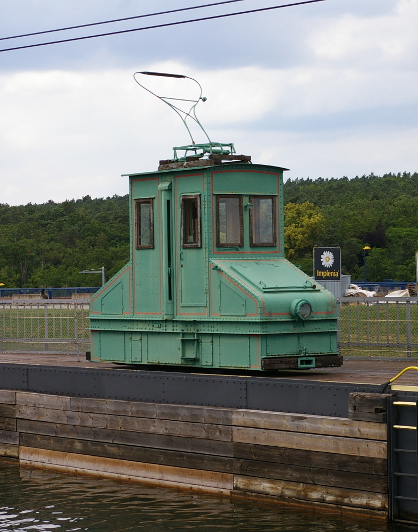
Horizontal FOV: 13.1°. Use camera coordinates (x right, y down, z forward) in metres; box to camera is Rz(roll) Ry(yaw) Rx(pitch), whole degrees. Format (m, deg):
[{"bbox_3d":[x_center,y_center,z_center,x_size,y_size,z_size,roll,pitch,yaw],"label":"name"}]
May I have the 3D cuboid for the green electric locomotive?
[{"bbox_3d":[-0.051,-0.745,28.394,1.598,4.683,4.794,-1,0,-36],"label":"green electric locomotive"}]

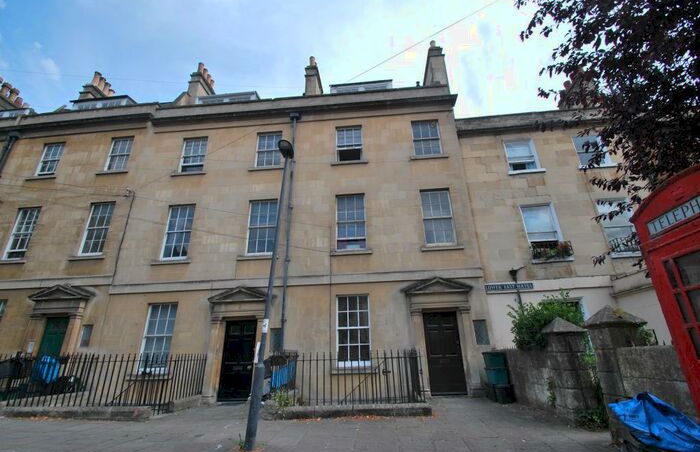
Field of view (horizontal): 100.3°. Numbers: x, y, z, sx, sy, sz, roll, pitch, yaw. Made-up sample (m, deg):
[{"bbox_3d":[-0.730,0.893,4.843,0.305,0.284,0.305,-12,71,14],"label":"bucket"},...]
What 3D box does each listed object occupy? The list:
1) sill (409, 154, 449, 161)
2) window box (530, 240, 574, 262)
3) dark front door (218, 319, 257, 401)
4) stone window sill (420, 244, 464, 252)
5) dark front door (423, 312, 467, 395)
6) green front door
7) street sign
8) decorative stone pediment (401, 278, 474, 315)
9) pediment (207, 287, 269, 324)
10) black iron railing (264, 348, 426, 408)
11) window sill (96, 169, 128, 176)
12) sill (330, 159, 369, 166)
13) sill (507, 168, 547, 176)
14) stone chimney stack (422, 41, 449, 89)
[{"bbox_3d":[2.819,-2.374,10.386,1.351,0.095,0.200,-3,-17,3],"label":"sill"},{"bbox_3d":[6.106,0.773,8.913,1.112,0.514,0.250,-5,-17,7],"label":"window box"},{"bbox_3d":[-3.219,3.821,8.405,0.930,2.130,0.090,-3,-20,3],"label":"dark front door"},{"bbox_3d":[2.979,0.758,9.418,1.337,0.095,0.200,-3,-17,3],"label":"stone window sill"},{"bbox_3d":[2.794,3.738,8.652,0.999,2.285,0.070,-3,-17,3],"label":"dark front door"},{"bbox_3d":[-9.082,3.866,8.861,0.920,2.120,0.090,-3,-20,3],"label":"green front door"},{"bbox_3d":[4.842,1.861,8.866,1.367,0.182,0.030,-5,-17,7],"label":"street sign"},{"bbox_3d":[2.628,2.084,8.891,2.085,0.983,0.340,-3,-17,3],"label":"decorative stone pediment"},{"bbox_3d":[-3.164,2.281,8.622,1.920,0.930,0.360,-3,-20,3],"label":"pediment"},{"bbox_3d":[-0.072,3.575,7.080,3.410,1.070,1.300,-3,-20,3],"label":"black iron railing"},{"bbox_3d":[-8.957,-1.972,11.103,1.286,0.095,0.200,-3,-17,3],"label":"window sill"},{"bbox_3d":[0.003,-2.214,10.538,1.340,0.095,0.200,-3,-17,3],"label":"sill"},{"bbox_3d":[5.921,-1.784,9.825,1.159,0.100,0.200,-5,-17,7],"label":"sill"},{"bbox_3d":[3.590,-6.109,12.450,0.600,2.550,2.000,-3,-20,3],"label":"stone chimney stack"}]

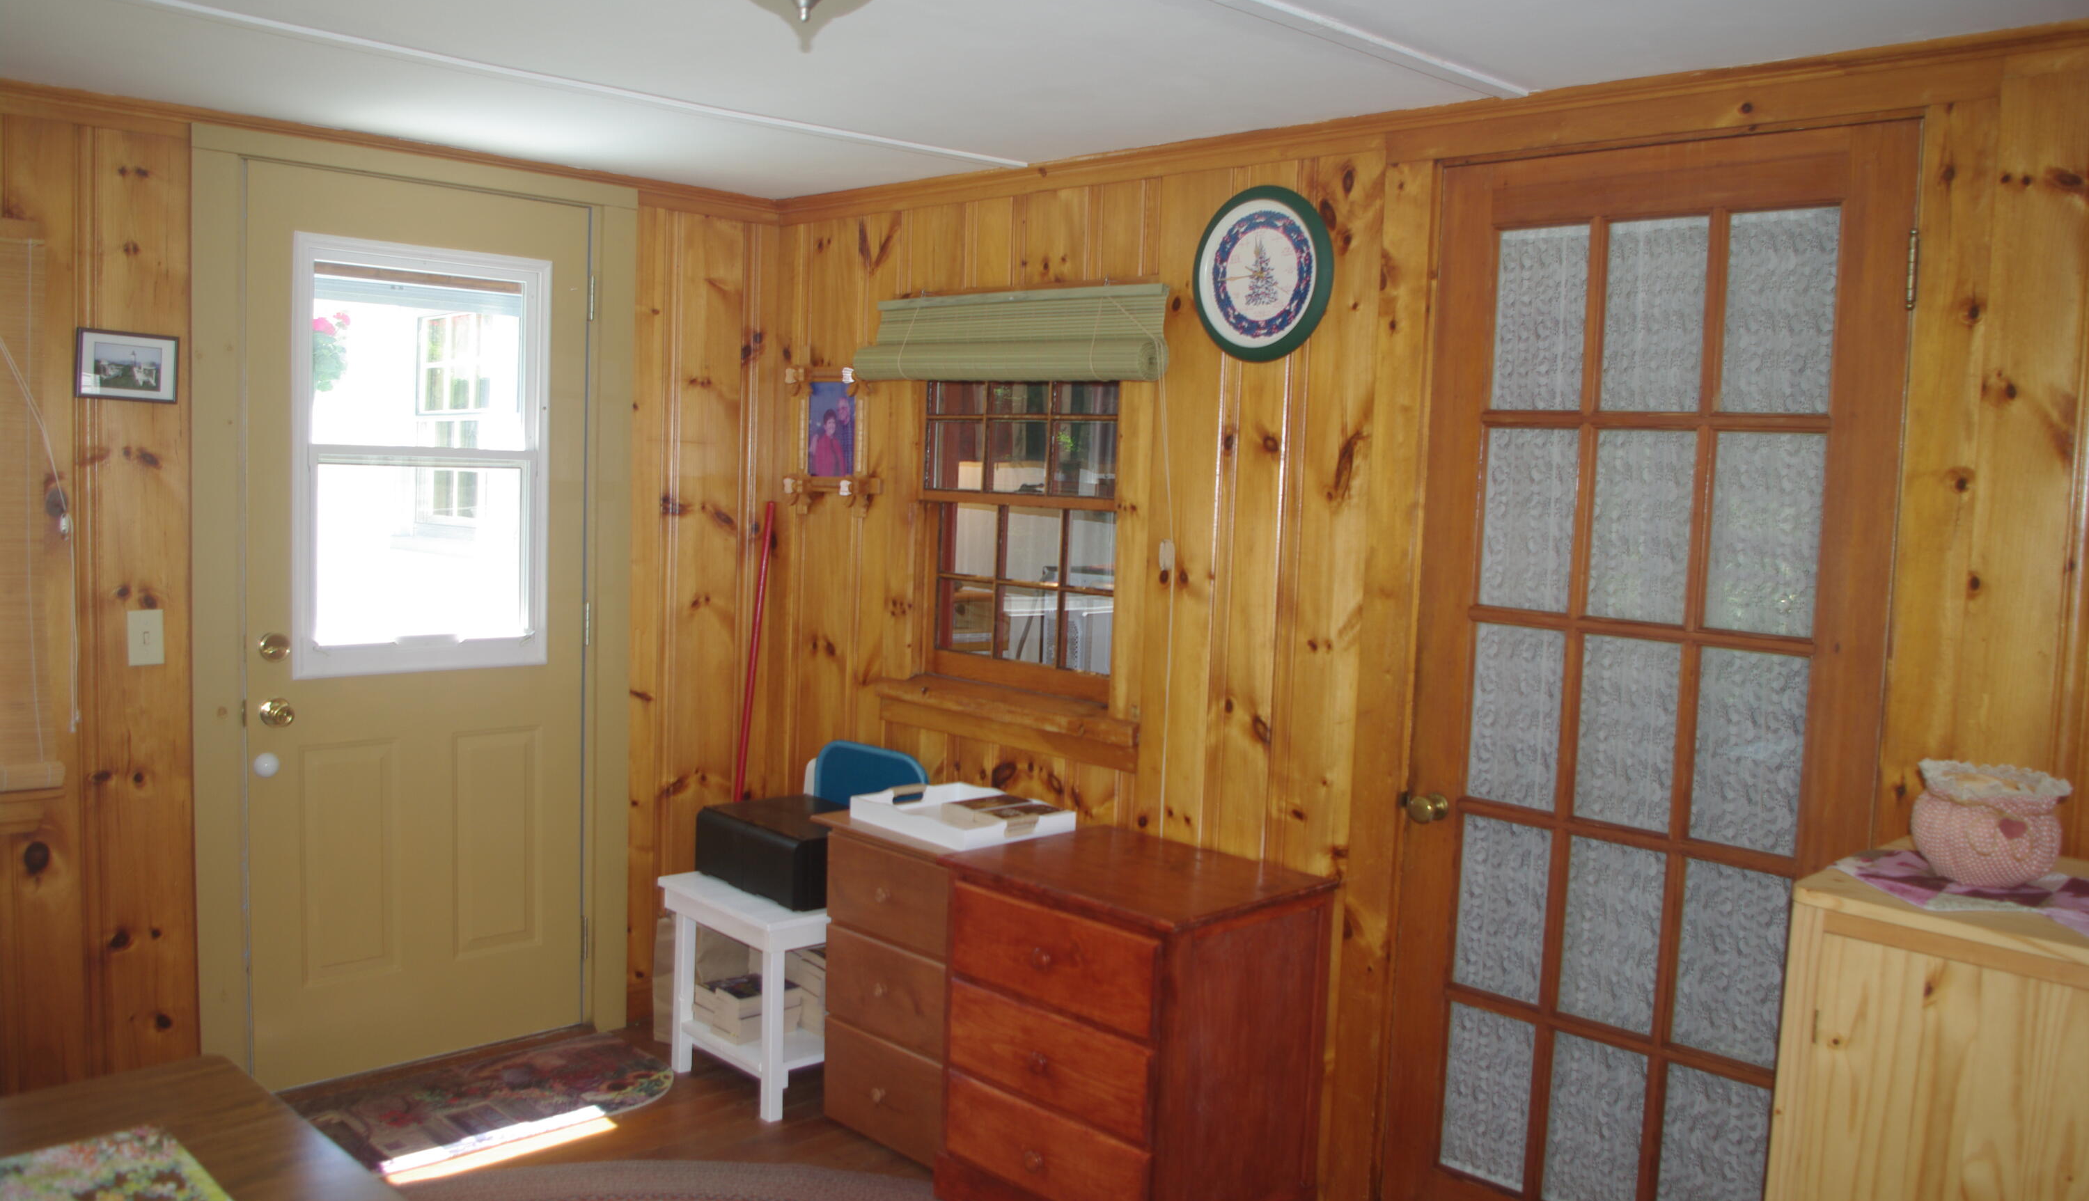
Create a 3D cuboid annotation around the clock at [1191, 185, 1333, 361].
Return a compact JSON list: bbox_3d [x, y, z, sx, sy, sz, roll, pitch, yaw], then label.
[{"bbox_3d":[0.428,-0.636,3.065,0.335,0.340,0.045,7,7,41],"label":"clock"}]

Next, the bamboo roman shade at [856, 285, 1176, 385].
[{"bbox_3d":[-0.103,-0.583,3.471,0.880,0.200,0.115,7,7,41],"label":"bamboo roman shade"}]

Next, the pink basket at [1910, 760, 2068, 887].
[{"bbox_3d":[1.255,0.298,2.082,0.180,0.145,0.180,3,5,11],"label":"pink basket"}]

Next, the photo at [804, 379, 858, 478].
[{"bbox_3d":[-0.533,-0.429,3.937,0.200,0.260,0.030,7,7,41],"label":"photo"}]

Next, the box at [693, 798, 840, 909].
[{"bbox_3d":[-0.595,0.601,3.803,0.400,0.168,0.320,7,7,44],"label":"box"}]

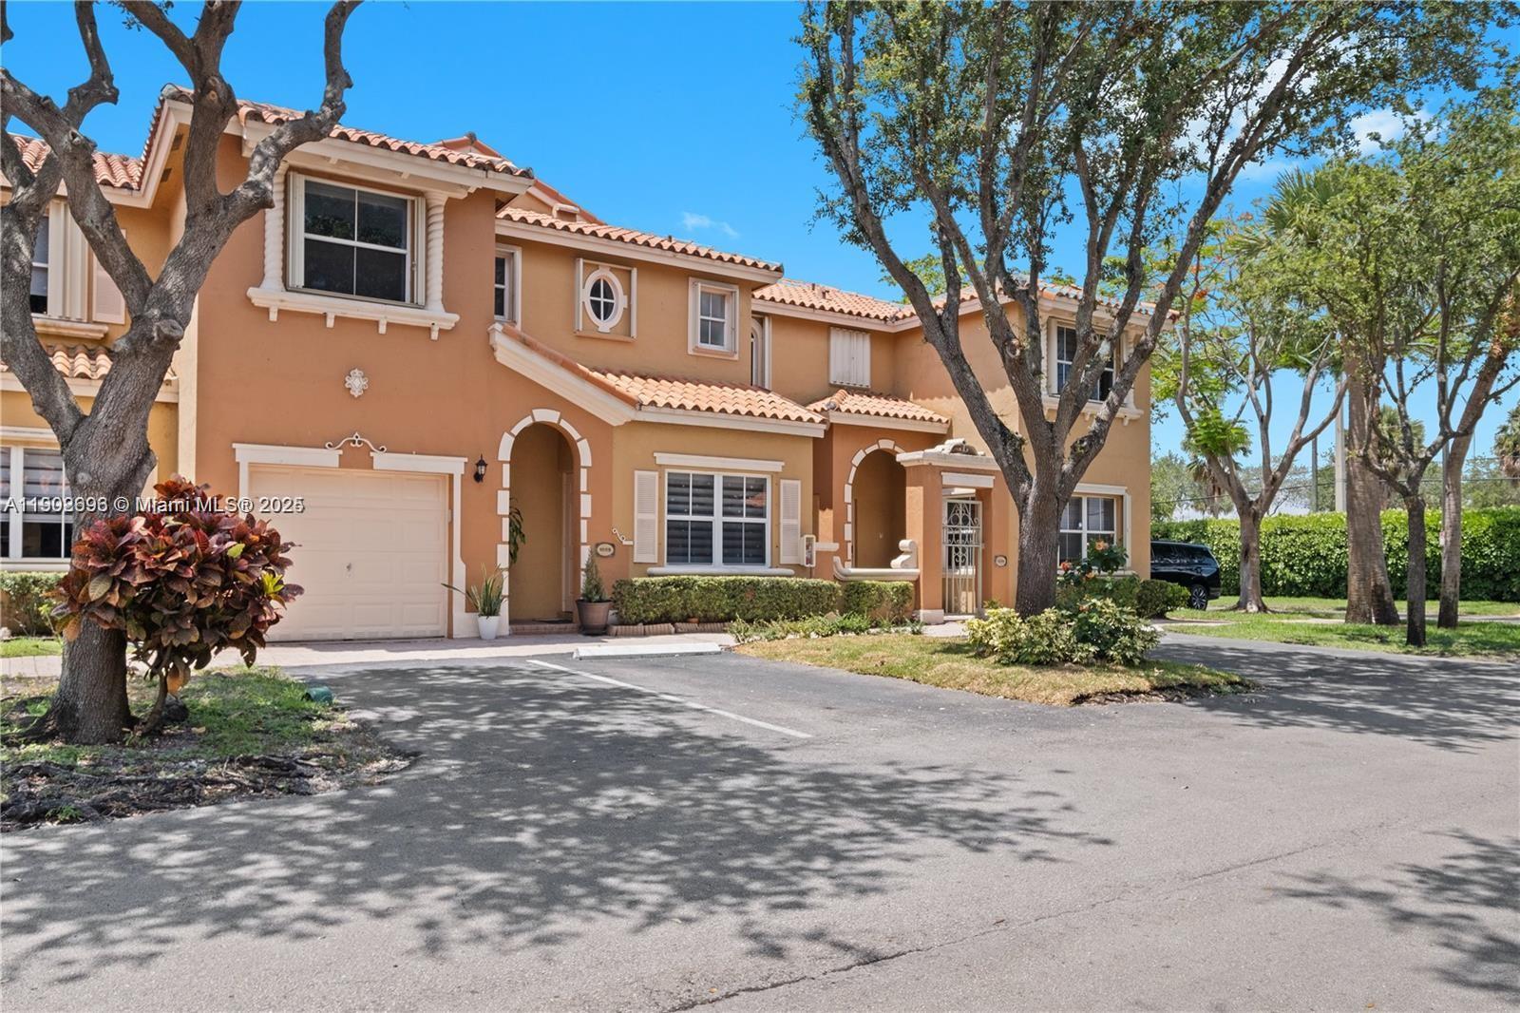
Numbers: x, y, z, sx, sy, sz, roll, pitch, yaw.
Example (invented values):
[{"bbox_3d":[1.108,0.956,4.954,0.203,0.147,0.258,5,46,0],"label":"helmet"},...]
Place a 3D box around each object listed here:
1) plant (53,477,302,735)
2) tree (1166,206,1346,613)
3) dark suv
[{"bbox_3d":[-3.570,0.590,6.450,1.420,1.520,1.300,2,-3,-29],"label":"plant"},{"bbox_3d":[12.750,-2.400,27.200,4.900,10.100,4.700,-1,-3,25],"label":"tree"},{"bbox_3d":[9.600,1.840,27.400,5.200,1.880,2.030,2,-3,-32],"label":"dark suv"}]

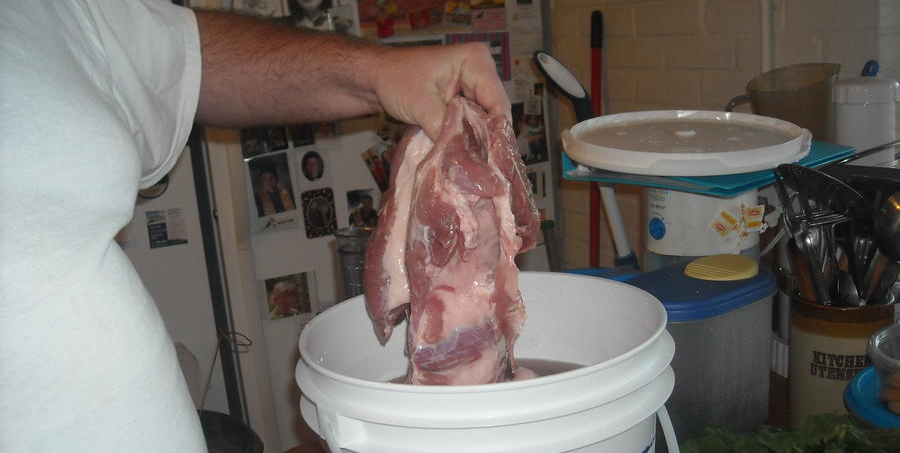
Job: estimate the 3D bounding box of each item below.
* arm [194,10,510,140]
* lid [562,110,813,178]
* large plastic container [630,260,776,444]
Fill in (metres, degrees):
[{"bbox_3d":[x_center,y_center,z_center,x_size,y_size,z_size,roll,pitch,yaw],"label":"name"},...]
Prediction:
[{"bbox_3d":[-0.080,-0.109,0.670,0.270,0.095,0.100,2,11,-19],"label":"arm"},{"bbox_3d":[0.318,-0.117,1.231,0.314,0.032,0.314,-3,16,1],"label":"lid"},{"bbox_3d":[0.309,0.180,1.141,0.207,0.260,0.128,-13,16,-33],"label":"large plastic container"}]

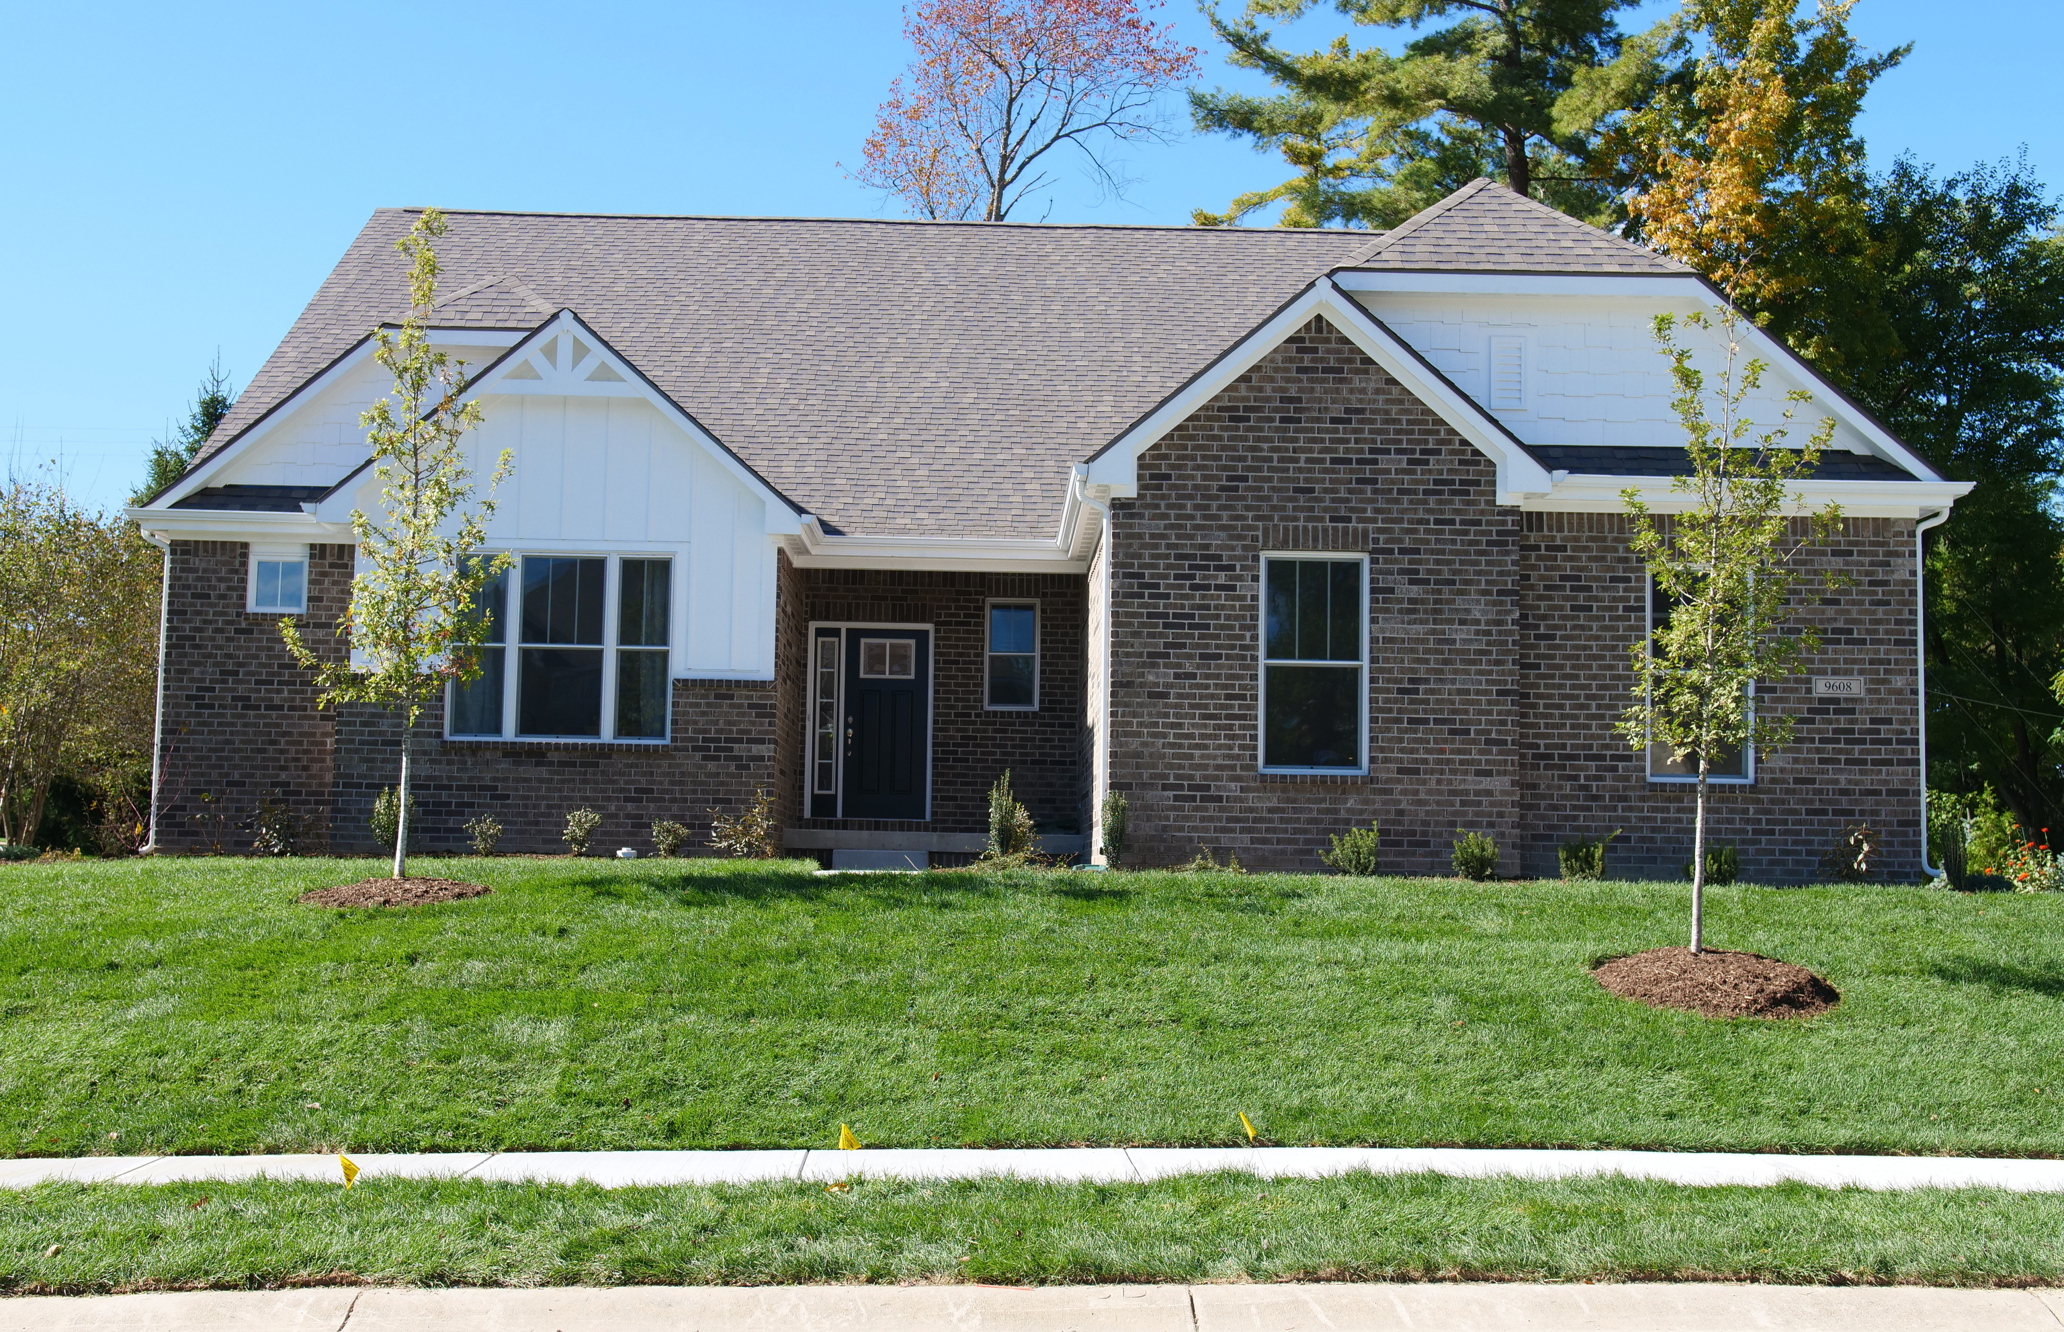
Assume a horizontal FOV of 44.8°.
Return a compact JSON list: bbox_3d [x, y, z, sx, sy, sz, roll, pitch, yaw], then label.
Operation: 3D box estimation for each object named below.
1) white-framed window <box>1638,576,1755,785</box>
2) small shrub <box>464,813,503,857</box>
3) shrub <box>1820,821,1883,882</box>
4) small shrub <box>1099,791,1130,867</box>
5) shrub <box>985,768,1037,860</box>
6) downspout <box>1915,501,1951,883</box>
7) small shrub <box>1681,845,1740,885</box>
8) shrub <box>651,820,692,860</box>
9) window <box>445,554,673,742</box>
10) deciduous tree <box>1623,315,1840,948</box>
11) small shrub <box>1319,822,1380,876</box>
[{"bbox_3d":[5.528,0.076,20.699,0.917,1.821,0.100,1,-5,-1],"label":"white-framed window"},{"bbox_3d":[-4.983,1.540,22.728,0.350,0.401,0.340,1,-5,-1],"label":"small shrub"},{"bbox_3d":[6.479,1.483,19.807,0.500,0.504,0.475,1,-5,-1],"label":"shrub"},{"bbox_3d":[0.655,1.302,19.930,0.244,0.615,0.260,1,-5,-1],"label":"small shrub"},{"bbox_3d":[-0.195,1.389,23.273,0.494,0.846,0.470,1,-6,0],"label":"shrub"},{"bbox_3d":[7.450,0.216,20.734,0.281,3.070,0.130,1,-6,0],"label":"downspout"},{"bbox_3d":[5.362,1.583,19.779,0.473,0.325,0.450,1,-5,-1],"label":"small shrub"},{"bbox_3d":[-3.282,1.578,22.753,0.365,0.358,0.350,1,-5,-1],"label":"shrub"},{"bbox_3d":[-4.389,-0.163,23.333,2.099,1.754,0.120,1,-6,-1],"label":"window"},{"bbox_3d":[4.439,-0.266,15.884,1.383,4.118,1.380,1,-6,0],"label":"deciduous tree"},{"bbox_3d":[2.498,1.443,19.745,0.484,0.431,0.460,1,-5,-1],"label":"small shrub"}]

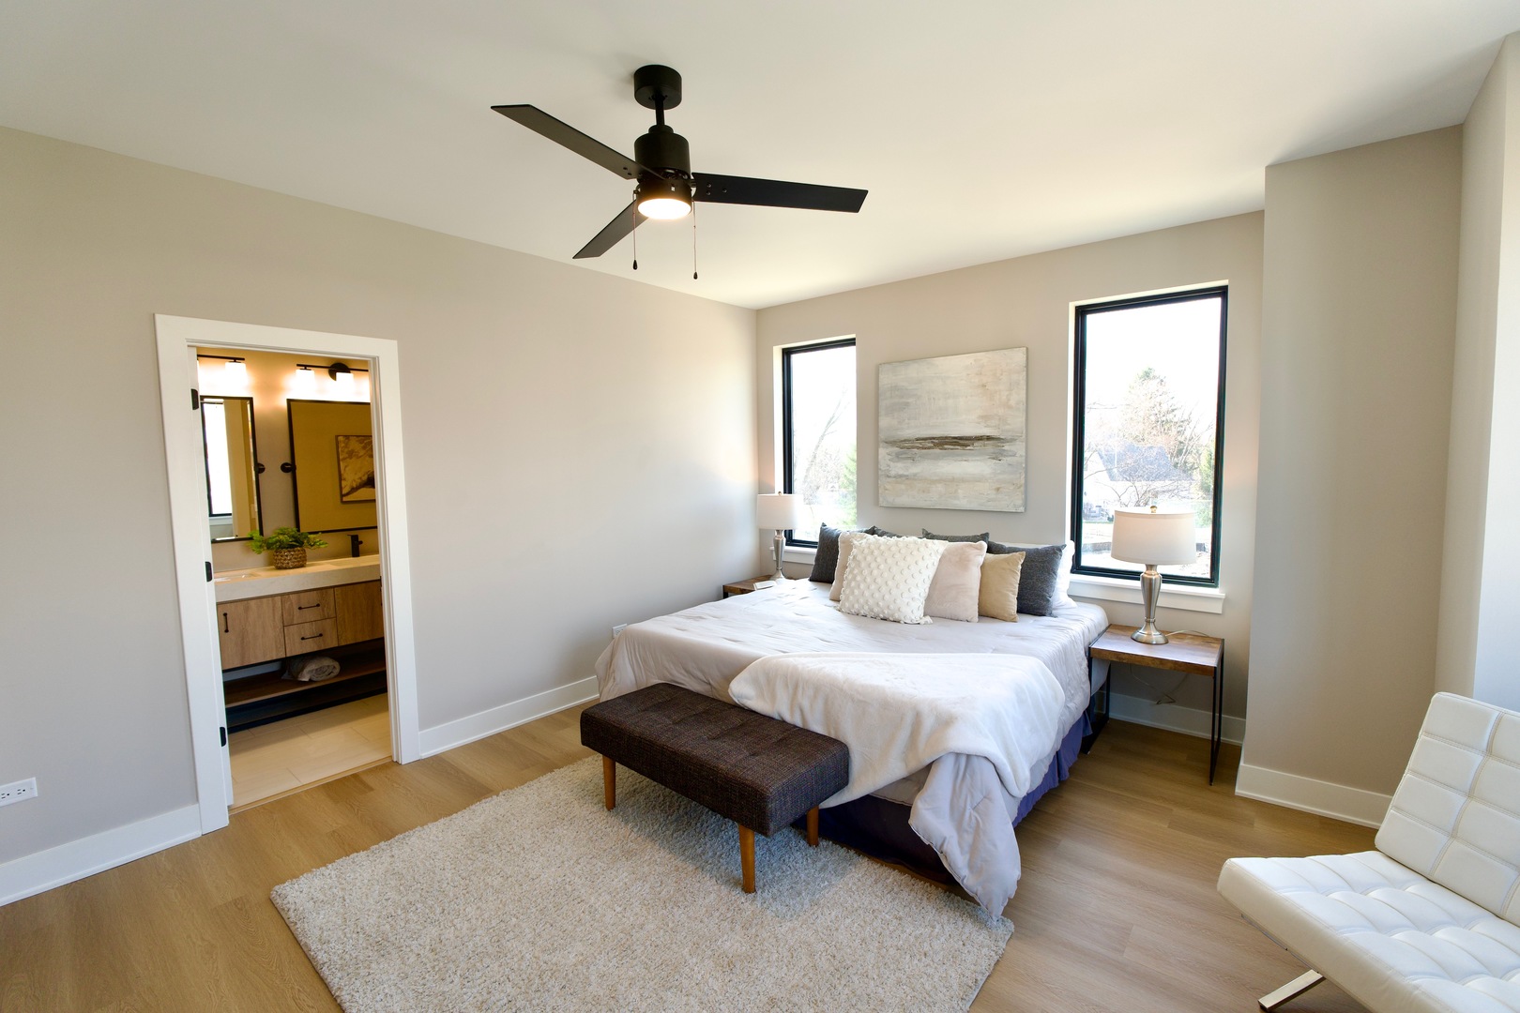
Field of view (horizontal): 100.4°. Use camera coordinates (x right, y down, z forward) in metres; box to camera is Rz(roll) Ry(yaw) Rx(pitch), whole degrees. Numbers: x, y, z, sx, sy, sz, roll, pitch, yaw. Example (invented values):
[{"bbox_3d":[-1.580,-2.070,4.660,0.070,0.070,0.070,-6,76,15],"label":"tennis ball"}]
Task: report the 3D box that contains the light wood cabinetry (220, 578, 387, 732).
[{"bbox_3d":[-3.020,0.897,4.169,0.550,0.780,1.480,3,6,41],"label":"light wood cabinetry"}]

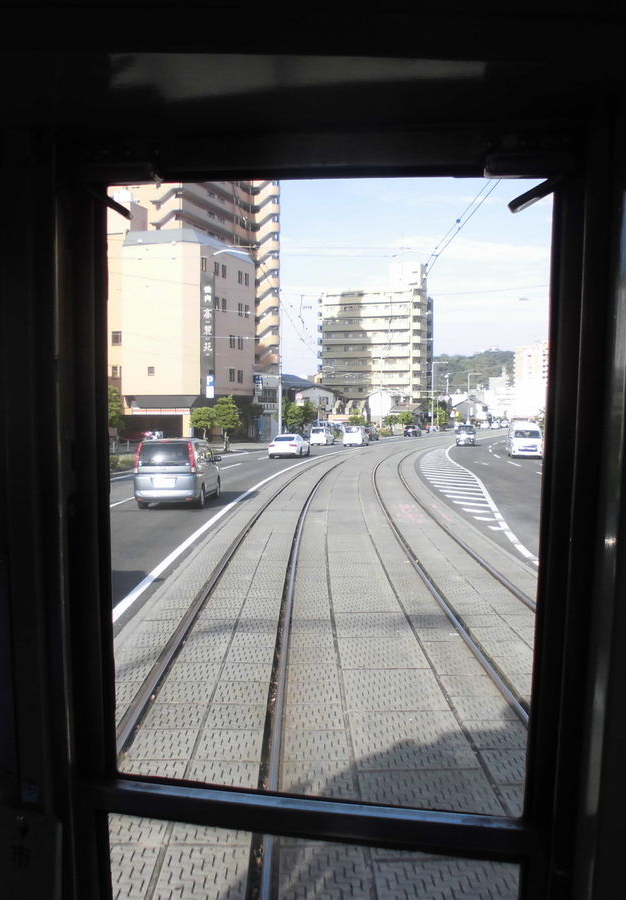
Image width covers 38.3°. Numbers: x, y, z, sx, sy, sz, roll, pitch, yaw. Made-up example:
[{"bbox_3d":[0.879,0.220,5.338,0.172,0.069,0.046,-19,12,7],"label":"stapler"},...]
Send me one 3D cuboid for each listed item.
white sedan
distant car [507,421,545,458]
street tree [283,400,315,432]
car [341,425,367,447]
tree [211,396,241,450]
[{"bbox_3d":[-1.378,-0.217,54.675,1.840,1.410,4.680,0,2,8],"label":"white sedan"},{"bbox_3d":[12.753,-0.668,54.560,1.870,2.200,4.950,0,2,8],"label":"distant car"},{"bbox_3d":[-1.144,-2.583,79.928,2.900,4.000,2.900,1,2,12],"label":"street tree"},{"bbox_3d":[3.753,-1.207,77.269,1.700,1.740,4.300,1,2,14],"label":"car"},{"bbox_3d":[-5.994,-1.865,62.929,2.000,3.950,2.000,1,2,10],"label":"tree"}]

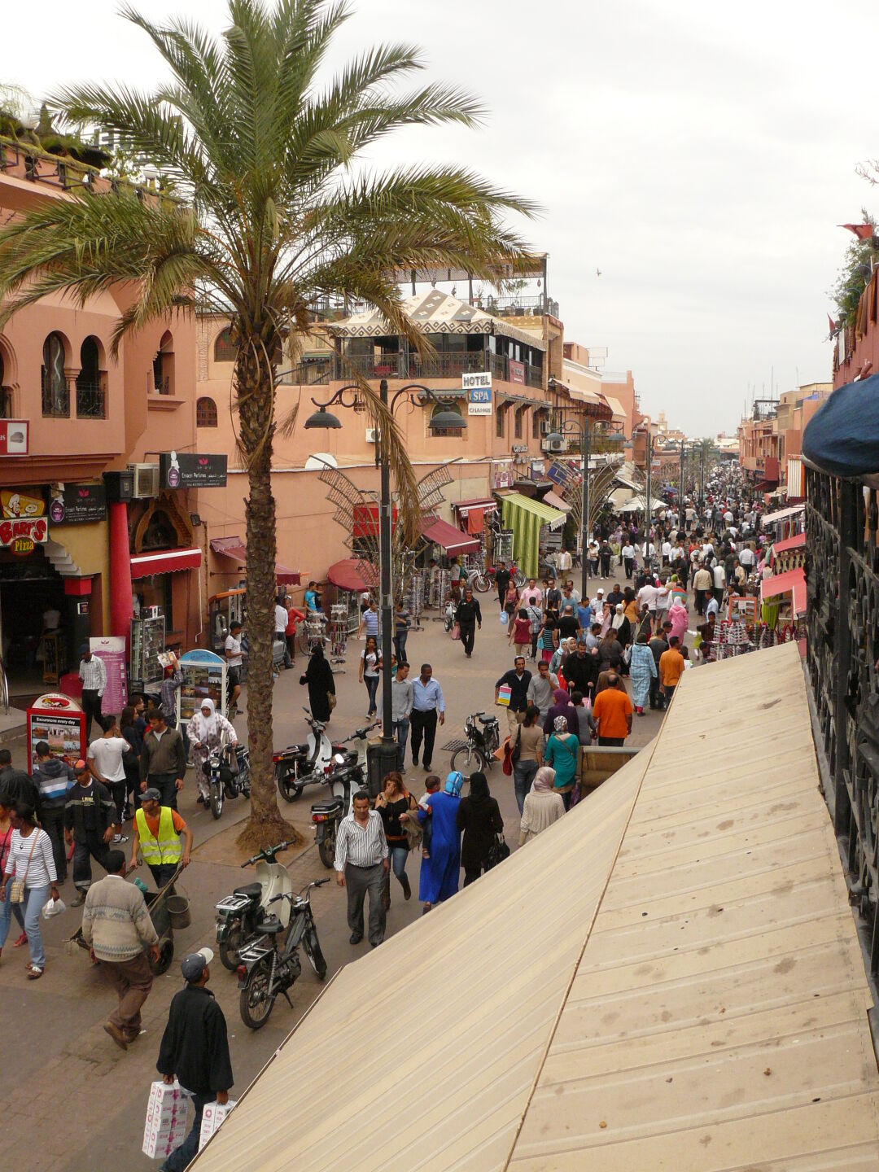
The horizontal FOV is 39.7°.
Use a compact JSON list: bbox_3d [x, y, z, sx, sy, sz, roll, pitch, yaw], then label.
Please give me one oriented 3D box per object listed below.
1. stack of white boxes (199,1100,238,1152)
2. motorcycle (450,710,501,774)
[{"bbox_3d":[-1.494,3.880,8.581,0.180,0.530,0.240,5,7,37],"label":"stack of white boxes"},{"bbox_3d":[0.696,2.628,20.456,0.580,1.040,1.620,3,7,23],"label":"motorcycle"}]

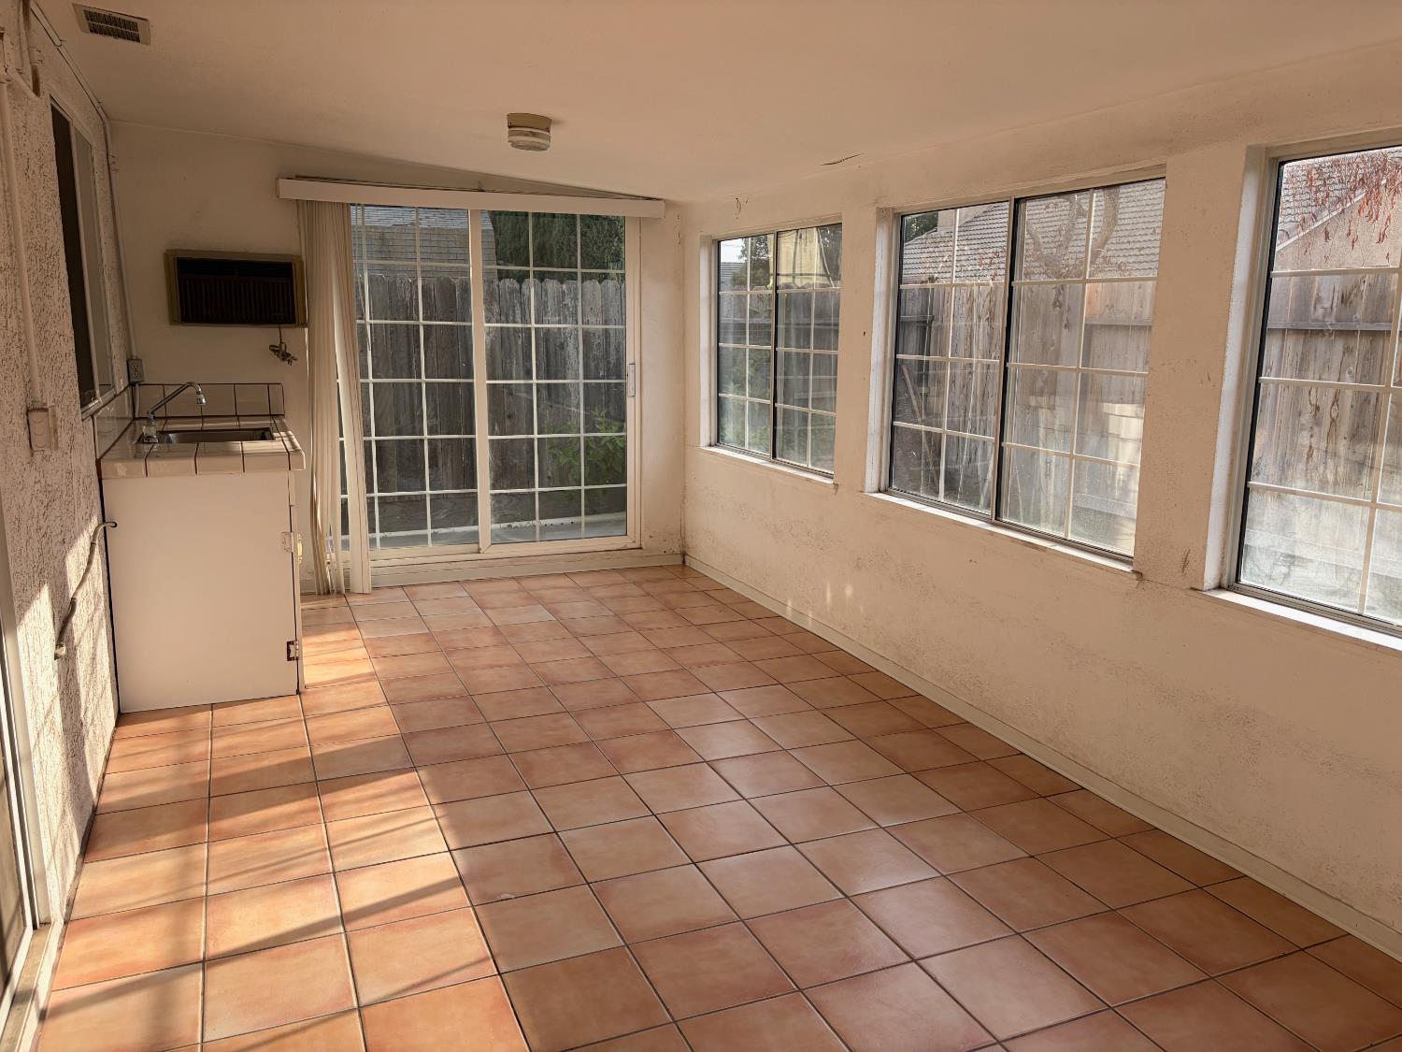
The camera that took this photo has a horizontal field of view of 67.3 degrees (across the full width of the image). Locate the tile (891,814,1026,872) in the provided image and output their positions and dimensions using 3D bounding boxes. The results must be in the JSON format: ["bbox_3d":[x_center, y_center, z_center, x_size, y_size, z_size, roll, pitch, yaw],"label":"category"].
[{"bbox_3d":[0.740,0.919,3.066,0.299,0.010,0.299,-3,12,-23],"label":"tile"}]

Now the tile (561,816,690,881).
[{"bbox_3d":[-0.219,0.911,2.973,0.298,0.012,0.298,-3,12,-23],"label":"tile"}]

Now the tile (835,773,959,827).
[{"bbox_3d":[0.620,0.866,3.340,0.294,0.012,0.294,-3,12,-23],"label":"tile"}]

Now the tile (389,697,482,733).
[{"bbox_3d":[-0.988,0.709,3.952,0.299,0.010,0.299,-3,12,-23],"label":"tile"}]

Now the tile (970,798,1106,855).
[{"bbox_3d":[1.018,0.899,3.171,0.298,0.010,0.298,-3,12,-23],"label":"tile"}]

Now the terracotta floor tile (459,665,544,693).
[{"bbox_3d":[-0.826,0.642,4.362,0.298,0.010,0.298,-4,12,-23],"label":"terracotta floor tile"}]

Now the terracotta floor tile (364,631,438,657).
[{"bbox_3d":[-1.354,0.542,4.774,0.299,0.010,0.299,-3,12,-23],"label":"terracotta floor tile"}]

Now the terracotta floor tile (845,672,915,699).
[{"bbox_3d":[0.746,0.666,4.356,0.158,0.010,0.298,-3,12,-23],"label":"terracotta floor tile"}]

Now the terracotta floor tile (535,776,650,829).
[{"bbox_3d":[-0.341,0.861,3.252,0.294,0.012,0.294,-3,12,-23],"label":"terracotta floor tile"}]

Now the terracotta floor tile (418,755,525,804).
[{"bbox_3d":[-0.739,0.817,3.390,0.298,0.010,0.298,-3,12,-23],"label":"terracotta floor tile"}]

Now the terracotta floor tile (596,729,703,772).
[{"bbox_3d":[-0.182,0.783,3.645,0.298,0.012,0.298,-3,12,-23],"label":"terracotta floor tile"}]

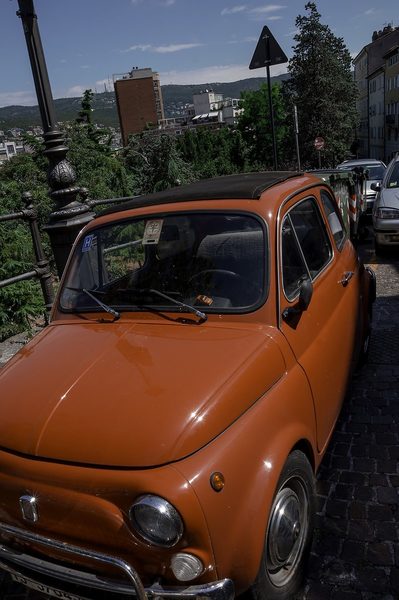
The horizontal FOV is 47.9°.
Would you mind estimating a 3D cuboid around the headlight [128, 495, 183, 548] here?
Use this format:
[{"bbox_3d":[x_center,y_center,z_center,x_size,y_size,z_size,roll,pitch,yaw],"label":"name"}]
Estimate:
[{"bbox_3d":[-0.102,0.553,1.140,0.155,0.155,0.070,-2,14,25],"label":"headlight"}]

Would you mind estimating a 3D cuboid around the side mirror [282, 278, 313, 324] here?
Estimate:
[{"bbox_3d":[0.356,0.004,1.626,0.110,0.130,0.110,-1,18,28],"label":"side mirror"}]

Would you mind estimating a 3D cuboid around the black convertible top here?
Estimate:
[{"bbox_3d":[0.030,-0.542,2.339,0.880,0.090,0.800,-1,18,28],"label":"black convertible top"}]

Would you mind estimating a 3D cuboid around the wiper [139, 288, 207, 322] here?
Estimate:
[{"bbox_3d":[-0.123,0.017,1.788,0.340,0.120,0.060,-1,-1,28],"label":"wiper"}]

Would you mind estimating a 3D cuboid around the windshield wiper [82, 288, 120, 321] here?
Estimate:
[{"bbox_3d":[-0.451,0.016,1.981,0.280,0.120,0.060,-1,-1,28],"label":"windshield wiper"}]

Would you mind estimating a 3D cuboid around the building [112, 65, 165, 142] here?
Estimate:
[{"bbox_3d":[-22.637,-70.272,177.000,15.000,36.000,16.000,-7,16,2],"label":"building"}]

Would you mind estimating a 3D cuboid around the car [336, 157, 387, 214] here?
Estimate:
[{"bbox_3d":[4.815,-3.347,13.200,1.680,1.470,3.900,1,18,27],"label":"car"}]

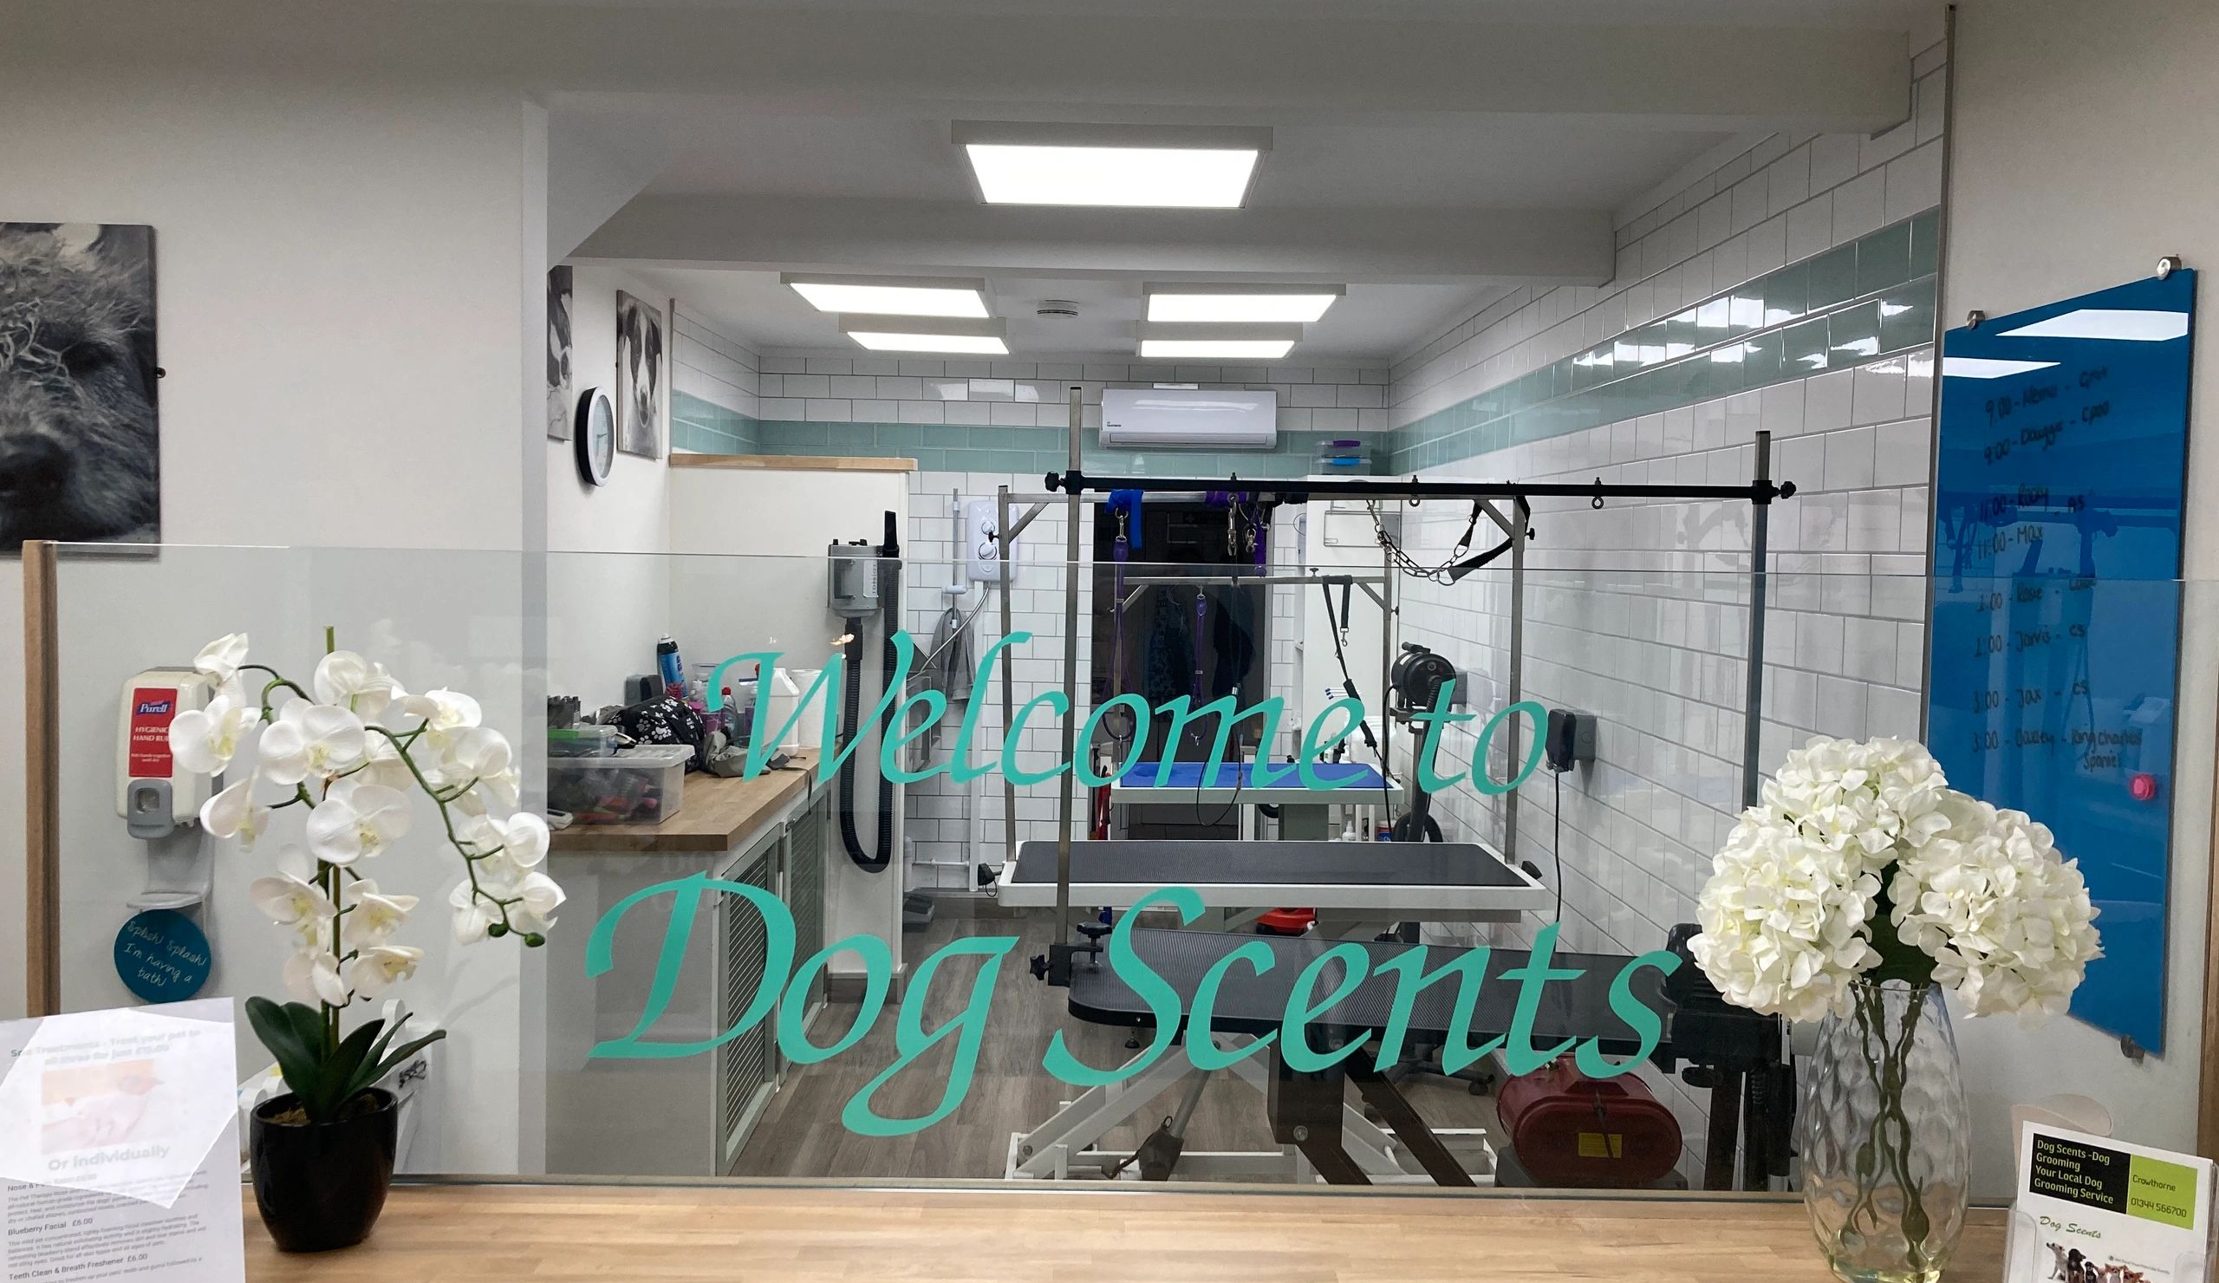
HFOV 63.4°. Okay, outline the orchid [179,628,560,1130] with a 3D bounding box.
[{"bbox_3d":[-0.742,0.236,1.824,0.365,0.486,0.240,0,3,-15],"label":"orchid"}]

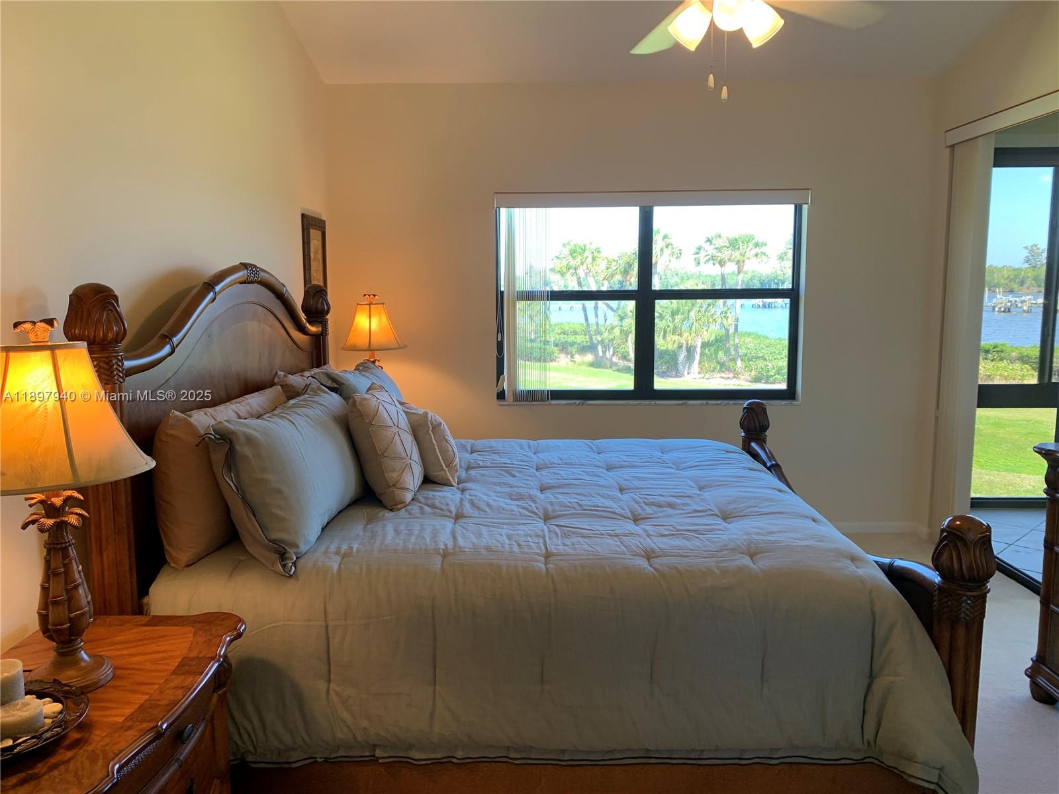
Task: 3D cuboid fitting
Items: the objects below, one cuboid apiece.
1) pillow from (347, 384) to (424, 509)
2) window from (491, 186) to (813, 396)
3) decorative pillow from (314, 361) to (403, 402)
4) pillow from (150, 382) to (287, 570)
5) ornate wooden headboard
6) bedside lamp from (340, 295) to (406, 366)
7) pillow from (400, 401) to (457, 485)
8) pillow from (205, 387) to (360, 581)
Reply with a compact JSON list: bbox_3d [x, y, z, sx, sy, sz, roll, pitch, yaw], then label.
[{"bbox_3d":[-0.544,0.175,2.980,0.150,0.430,0.420,-25,7,4],"label":"pillow"},{"bbox_3d":[0.736,-0.601,4.886,1.900,1.272,0.130,0,8,1],"label":"window"},{"bbox_3d":[-0.723,0.075,3.553,0.210,0.500,0.900,-27,7,4],"label":"decorative pillow"},{"bbox_3d":[-0.943,0.196,2.634,0.200,0.460,0.880,-7,8,2],"label":"pillow"},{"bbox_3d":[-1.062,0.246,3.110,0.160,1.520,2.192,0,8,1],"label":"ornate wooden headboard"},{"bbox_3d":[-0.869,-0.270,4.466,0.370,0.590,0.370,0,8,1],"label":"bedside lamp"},{"bbox_3d":[-0.421,0.176,3.291,0.140,0.320,0.430,-22,15,-17],"label":"pillow"},{"bbox_3d":[-0.748,0.215,2.634,0.210,0.500,0.920,-27,7,4],"label":"pillow"}]

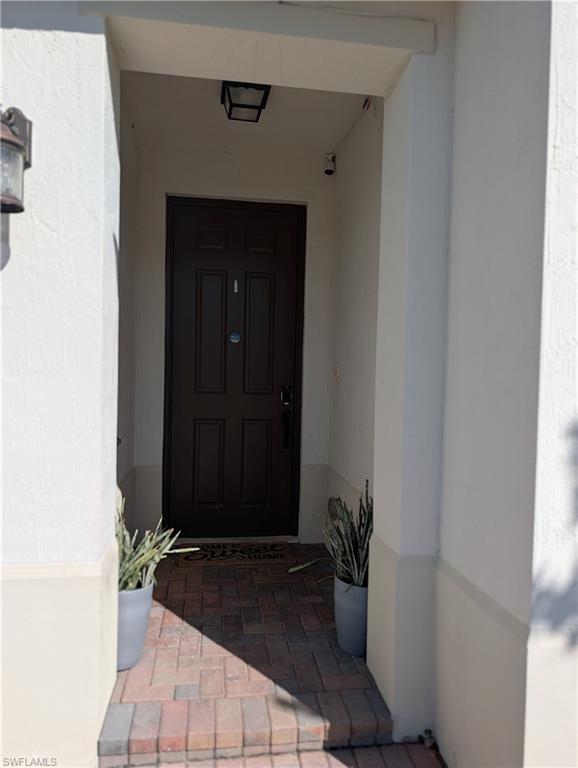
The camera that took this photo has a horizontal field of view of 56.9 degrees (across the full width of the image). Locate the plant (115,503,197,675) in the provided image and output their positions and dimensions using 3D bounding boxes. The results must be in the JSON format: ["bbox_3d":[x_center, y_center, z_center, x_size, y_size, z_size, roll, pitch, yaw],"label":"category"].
[{"bbox_3d":[-0.664,0.868,2.397,0.460,0.740,0.420,1,1,-8],"label":"plant"}]

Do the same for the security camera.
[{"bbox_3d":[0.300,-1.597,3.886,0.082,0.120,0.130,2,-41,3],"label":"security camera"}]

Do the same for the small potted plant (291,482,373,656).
[{"bbox_3d":[0.271,0.849,2.538,0.450,0.810,0.400,1,1,-8],"label":"small potted plant"}]

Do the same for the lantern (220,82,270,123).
[{"bbox_3d":[-0.254,-1.633,3.084,0.265,0.150,0.265,1,1,-8],"label":"lantern"}]

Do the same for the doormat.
[{"bbox_3d":[-0.364,1.198,3.767,0.785,0.015,0.410,1,1,-8],"label":"doormat"}]

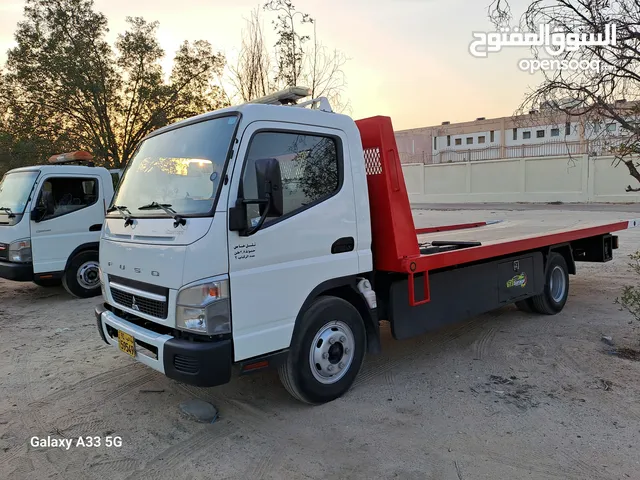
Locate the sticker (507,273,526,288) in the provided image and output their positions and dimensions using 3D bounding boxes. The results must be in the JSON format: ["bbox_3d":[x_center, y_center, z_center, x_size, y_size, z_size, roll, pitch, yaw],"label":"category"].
[{"bbox_3d":[2.104,0.450,4.929,0.484,0.168,0.010,-5,6,-42],"label":"sticker"}]

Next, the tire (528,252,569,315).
[{"bbox_3d":[2.900,0.544,5.796,0.783,0.783,0.205,-5,6,-42],"label":"tire"}]

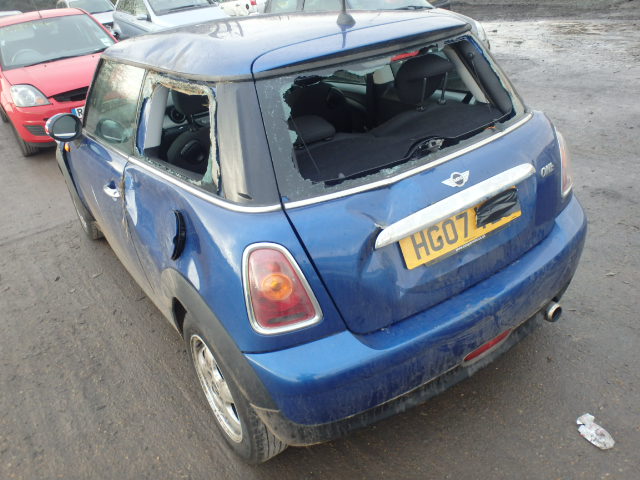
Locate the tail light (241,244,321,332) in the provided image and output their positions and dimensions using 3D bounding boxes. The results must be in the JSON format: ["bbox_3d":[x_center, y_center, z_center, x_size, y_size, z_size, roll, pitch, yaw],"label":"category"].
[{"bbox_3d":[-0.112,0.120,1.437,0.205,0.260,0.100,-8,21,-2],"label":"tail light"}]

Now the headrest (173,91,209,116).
[{"bbox_3d":[-0.532,-0.638,2.297,0.260,0.170,0.110,-23,31,-26],"label":"headrest"}]

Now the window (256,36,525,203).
[{"bbox_3d":[0.283,-0.443,1.696,1.060,0.390,0.085,-23,-9,-26],"label":"window"}]

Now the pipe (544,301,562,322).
[{"bbox_3d":[0.928,0.283,2.099,0.075,0.075,0.080,-23,31,-26],"label":"pipe"}]

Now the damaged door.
[{"bbox_3d":[-1.064,-0.377,2.681,0.200,1.020,1.180,-15,27,-30],"label":"damaged door"}]

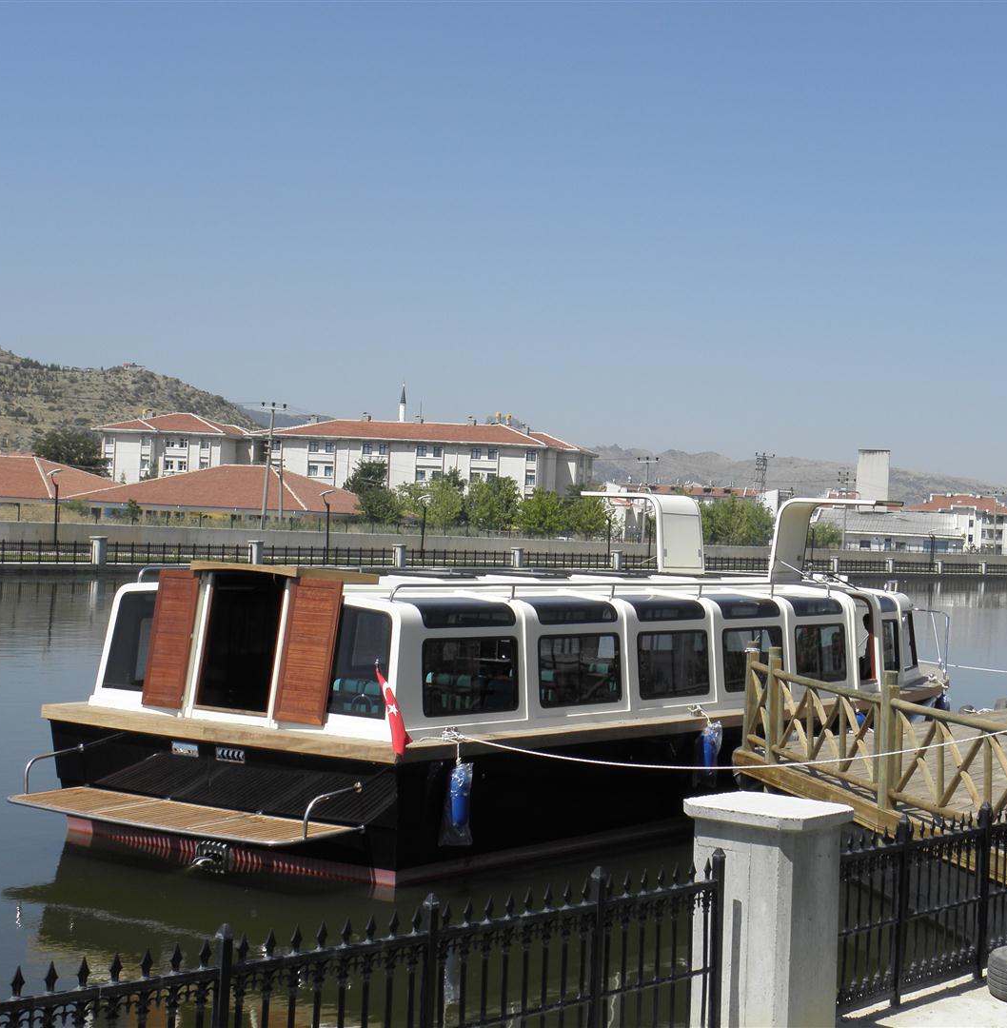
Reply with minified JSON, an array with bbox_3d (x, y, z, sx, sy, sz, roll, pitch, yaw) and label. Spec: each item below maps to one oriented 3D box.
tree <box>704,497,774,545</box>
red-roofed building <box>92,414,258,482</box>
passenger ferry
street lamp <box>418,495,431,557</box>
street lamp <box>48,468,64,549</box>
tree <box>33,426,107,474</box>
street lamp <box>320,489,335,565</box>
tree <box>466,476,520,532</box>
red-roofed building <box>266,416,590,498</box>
[{"bbox_3d":[21.816,0.793,187.000,6.545,4.561,6.545,2,0,0],"label":"tree"},{"bbox_3d":[-44.600,-6.176,274.000,18.500,14.600,15.000,3,0,14],"label":"red-roofed building"},{"bbox_3d":[1.024,1.254,19.122,3.528,2.940,12.789,2,-1,35],"label":"passenger ferry"},{"bbox_3d":[-4.827,0.750,123.000,0.800,3.750,0.300,2,-1,30],"label":"street lamp"},{"bbox_3d":[-19.062,-0.228,86.000,0.720,3.450,0.450,3,0,29],"label":"street lamp"},{"bbox_3d":[-49.825,-4.681,232.000,8.600,10.800,8.600,3,0,0],"label":"tree"},{"bbox_3d":[-8.200,0.548,94.000,0.720,3.450,0.450,3,0,29],"label":"street lamp"},{"bbox_3d":[-0.766,-0.605,152.000,4.030,4.433,4.030,2,0,0],"label":"tree"},{"bbox_3d":[-8.700,-4.927,262.000,37.000,15.200,23.000,3,0,14],"label":"red-roofed building"}]

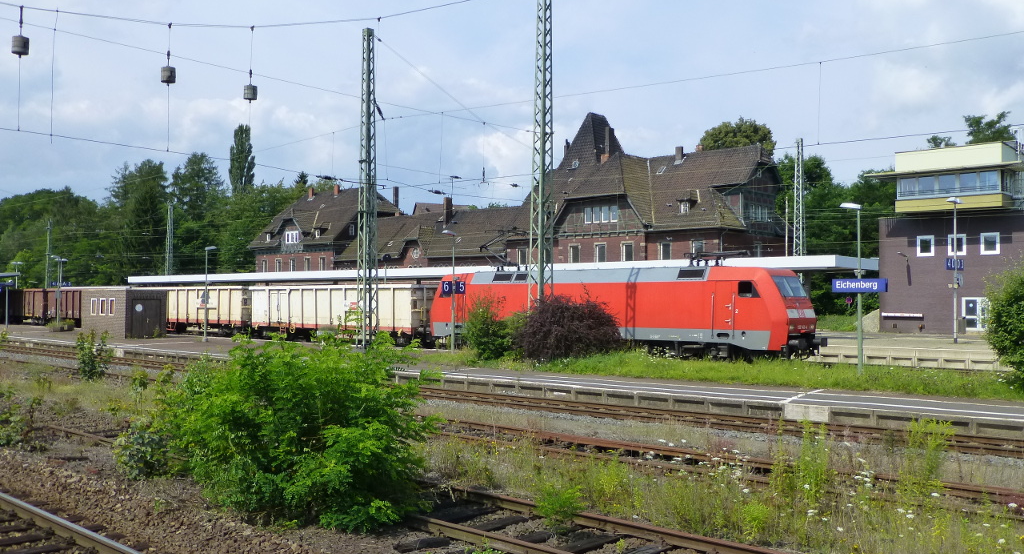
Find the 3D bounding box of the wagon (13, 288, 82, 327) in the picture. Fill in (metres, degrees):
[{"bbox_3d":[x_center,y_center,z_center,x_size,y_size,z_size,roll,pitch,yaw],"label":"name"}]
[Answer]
[{"bbox_3d":[-38.680,2.778,76.688,15.600,3.250,2.950,-1,-2,42],"label":"wagon"}]

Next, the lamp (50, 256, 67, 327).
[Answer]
[{"bbox_3d":[-33.761,1.186,65.544,0.320,5.537,0.800,-1,-2,41],"label":"lamp"}]

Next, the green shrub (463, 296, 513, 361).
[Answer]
[{"bbox_3d":[-0.933,1.925,33.800,1.950,2.480,1.900,0,-1,0],"label":"green shrub"}]

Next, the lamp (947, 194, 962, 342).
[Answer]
[{"bbox_3d":[19.561,-0.290,39.237,0.350,6.450,1.500,-1,-2,39],"label":"lamp"}]

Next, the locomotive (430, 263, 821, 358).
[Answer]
[{"bbox_3d":[3.644,1.591,38.317,19.500,3.980,3.000,-1,-2,42],"label":"locomotive"}]

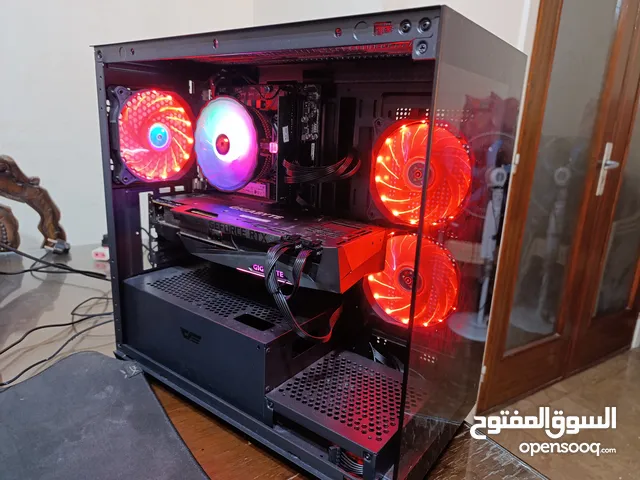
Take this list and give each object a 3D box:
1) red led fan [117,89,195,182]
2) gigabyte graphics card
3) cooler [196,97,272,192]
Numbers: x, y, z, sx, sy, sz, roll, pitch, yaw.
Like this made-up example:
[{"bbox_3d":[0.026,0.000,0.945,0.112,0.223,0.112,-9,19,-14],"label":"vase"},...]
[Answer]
[{"bbox_3d":[-0.224,-0.141,0.576,0.026,0.120,0.120,13,19,34],"label":"red led fan"},{"bbox_3d":[-0.082,-0.008,0.542,0.326,0.053,0.118,13,19,34],"label":"gigabyte graphics card"},{"bbox_3d":[-0.104,-0.128,0.574,0.119,0.119,0.063,13,19,34],"label":"cooler"}]

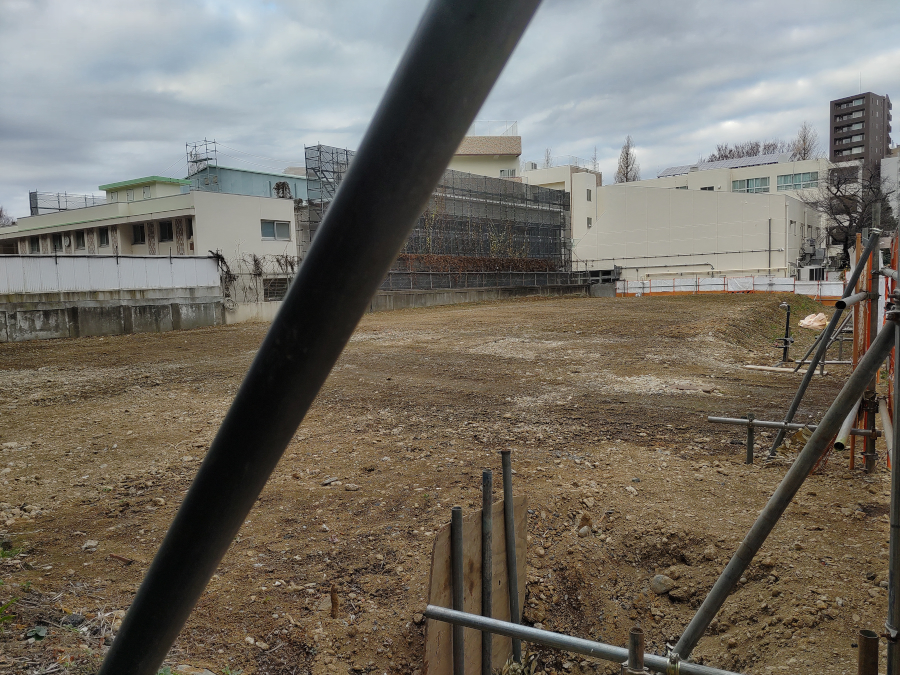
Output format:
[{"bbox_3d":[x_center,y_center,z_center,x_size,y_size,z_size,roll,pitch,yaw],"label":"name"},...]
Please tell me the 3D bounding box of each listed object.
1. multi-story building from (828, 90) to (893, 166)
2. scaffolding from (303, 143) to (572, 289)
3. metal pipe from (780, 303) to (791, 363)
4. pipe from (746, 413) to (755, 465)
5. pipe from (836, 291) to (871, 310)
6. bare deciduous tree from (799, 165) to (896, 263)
[{"bbox_3d":[105.128,-40.012,173.737,10.000,41.500,9.800,-6,6,-31],"label":"multi-story building"},{"bbox_3d":[1.278,-6.610,41.621,1.100,7.044,26.300,1,7,34],"label":"scaffolding"},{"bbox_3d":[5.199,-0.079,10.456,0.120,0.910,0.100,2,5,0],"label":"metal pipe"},{"bbox_3d":[2.433,0.826,5.480,0.046,0.408,0.046,-2,6,0],"label":"pipe"},{"bbox_3d":[2.752,-0.257,4.575,0.050,0.050,1.211,2,7,38],"label":"pipe"},{"bbox_3d":[33.601,-9.532,57.000,7.300,10.055,7.000,-2,6,0],"label":"bare deciduous tree"}]

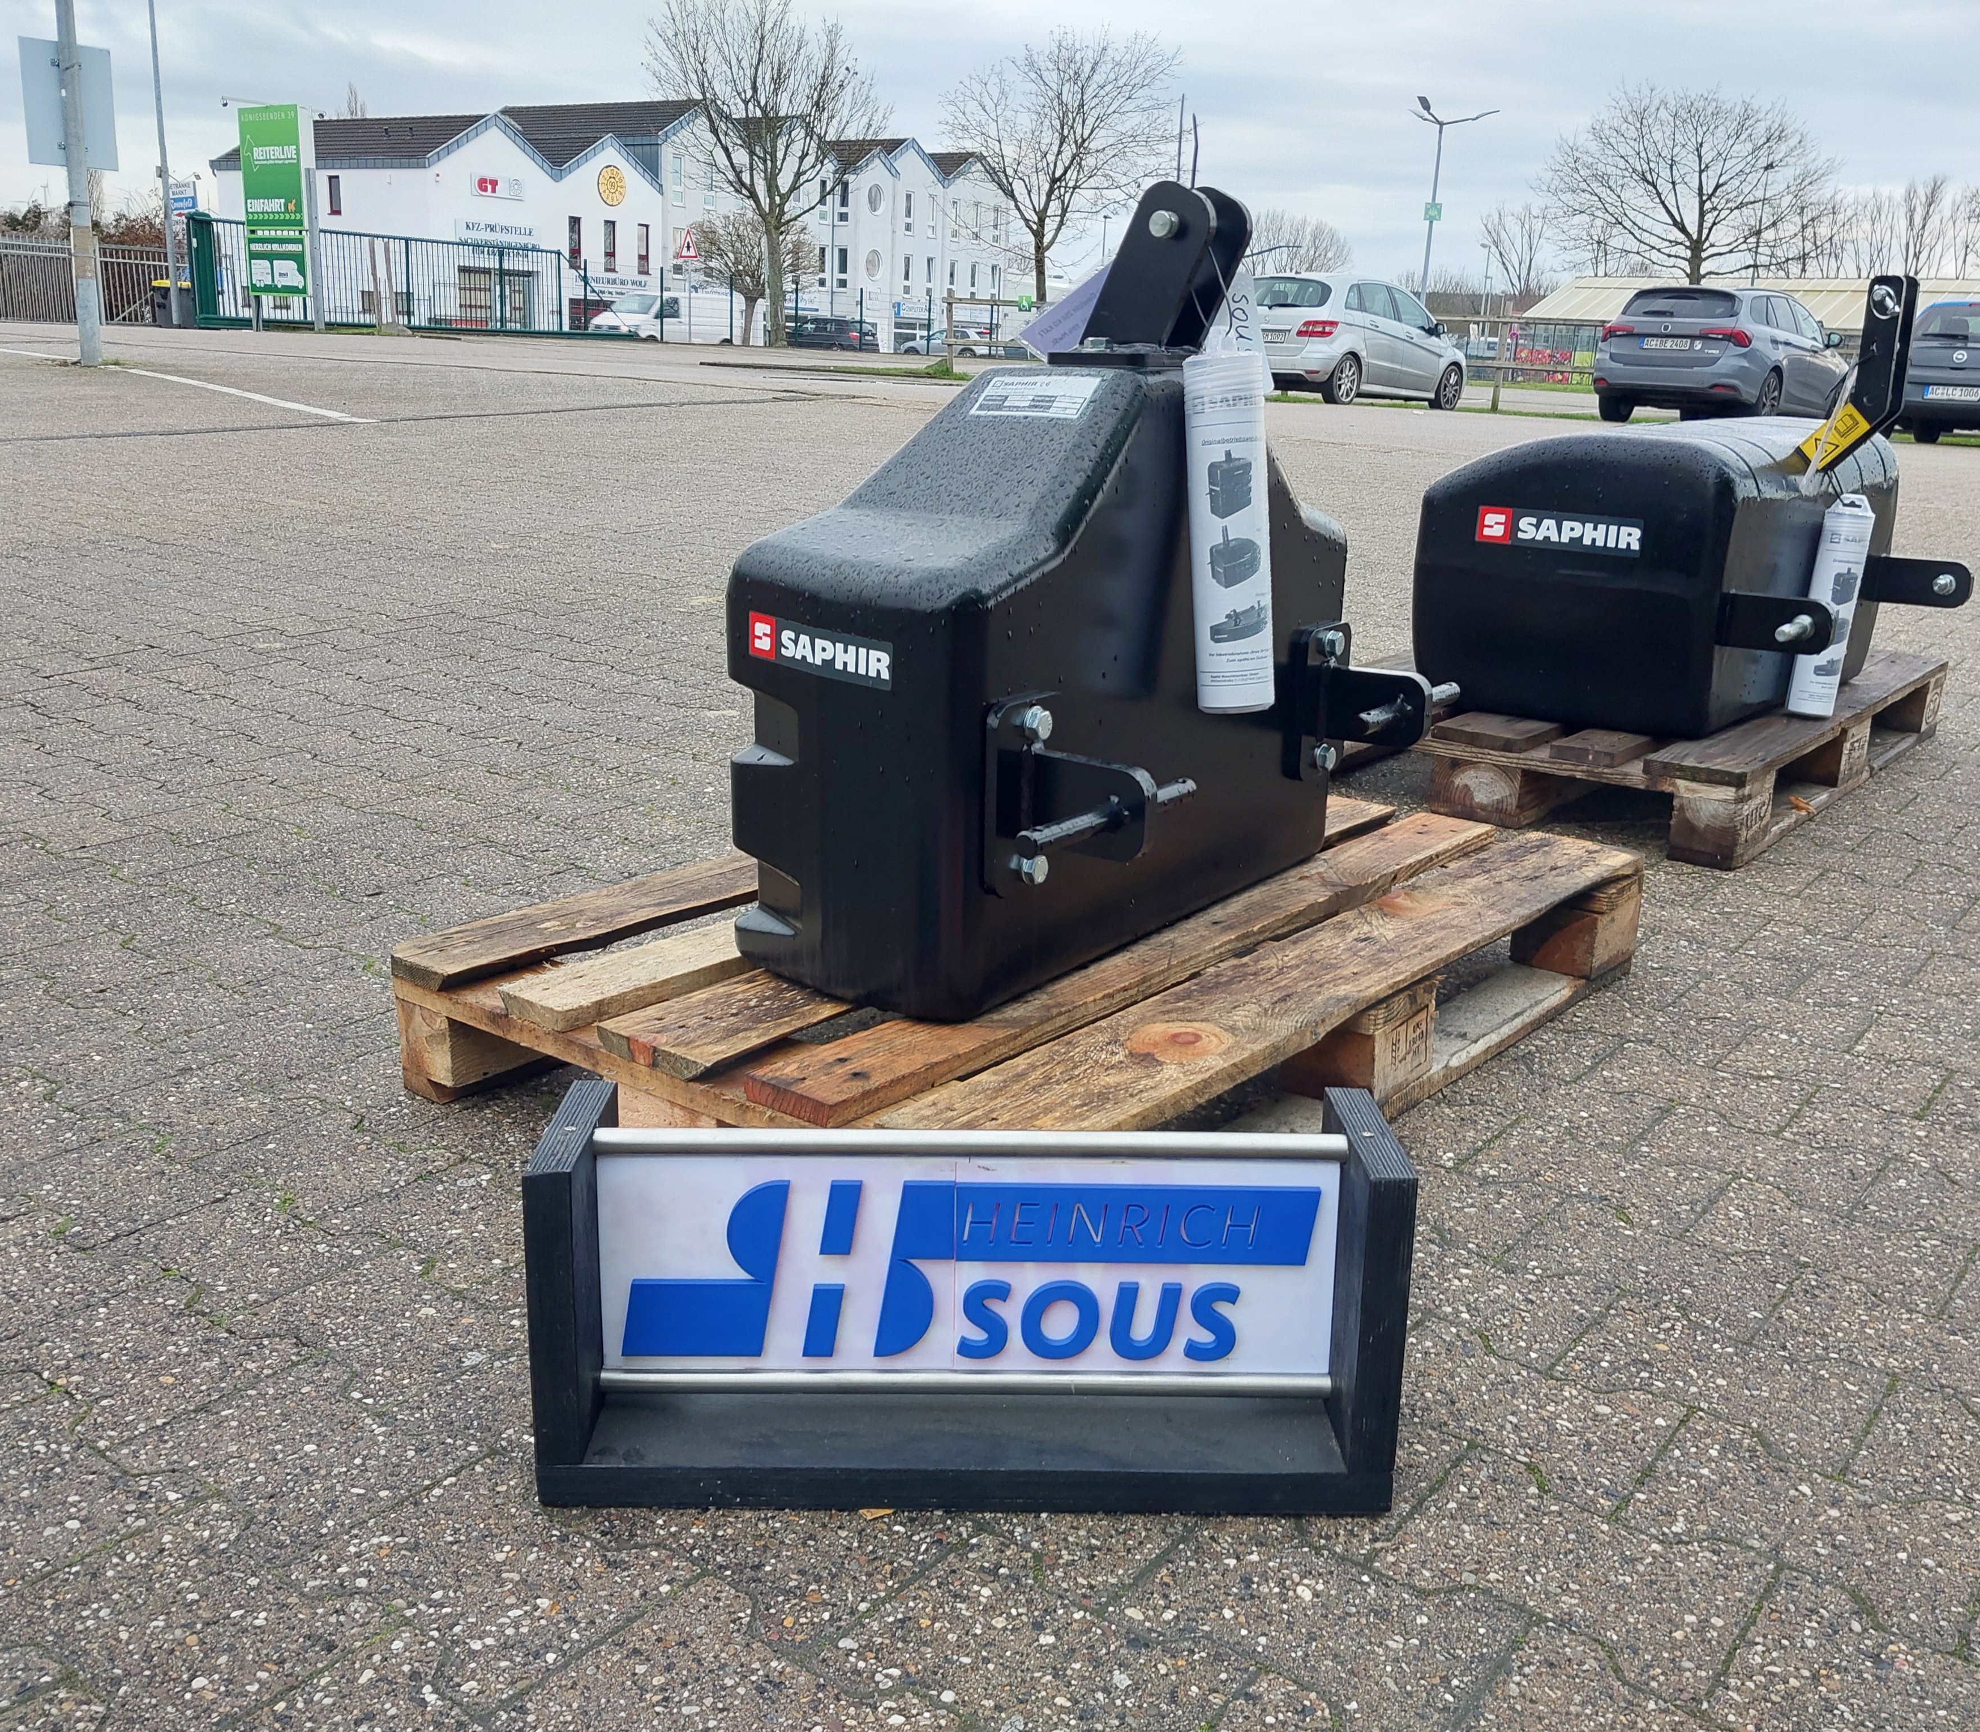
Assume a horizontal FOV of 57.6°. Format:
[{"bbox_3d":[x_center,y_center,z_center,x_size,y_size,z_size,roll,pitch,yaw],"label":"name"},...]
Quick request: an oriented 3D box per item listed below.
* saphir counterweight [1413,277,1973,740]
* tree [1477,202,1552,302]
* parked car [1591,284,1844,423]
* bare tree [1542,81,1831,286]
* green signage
[{"bbox_3d":[1.196,-0.614,2.979,0.660,0.675,0.950,13,20,40],"label":"saphir counterweight"},{"bbox_3d":[32.116,-36.040,110.000,4.800,8.396,4.800,2,15,0],"label":"tree"},{"bbox_3d":[8.868,-6.061,21.569,1.792,1.514,4.571,13,20,37],"label":"parked car"},{"bbox_3d":[16.301,-14.587,42.000,6.900,6.778,6.900,2,15,0],"label":"bare tree"},{"bbox_3d":[-13.469,-12.509,34.000,1.500,3.373,0.400,10,16,26],"label":"green signage"}]

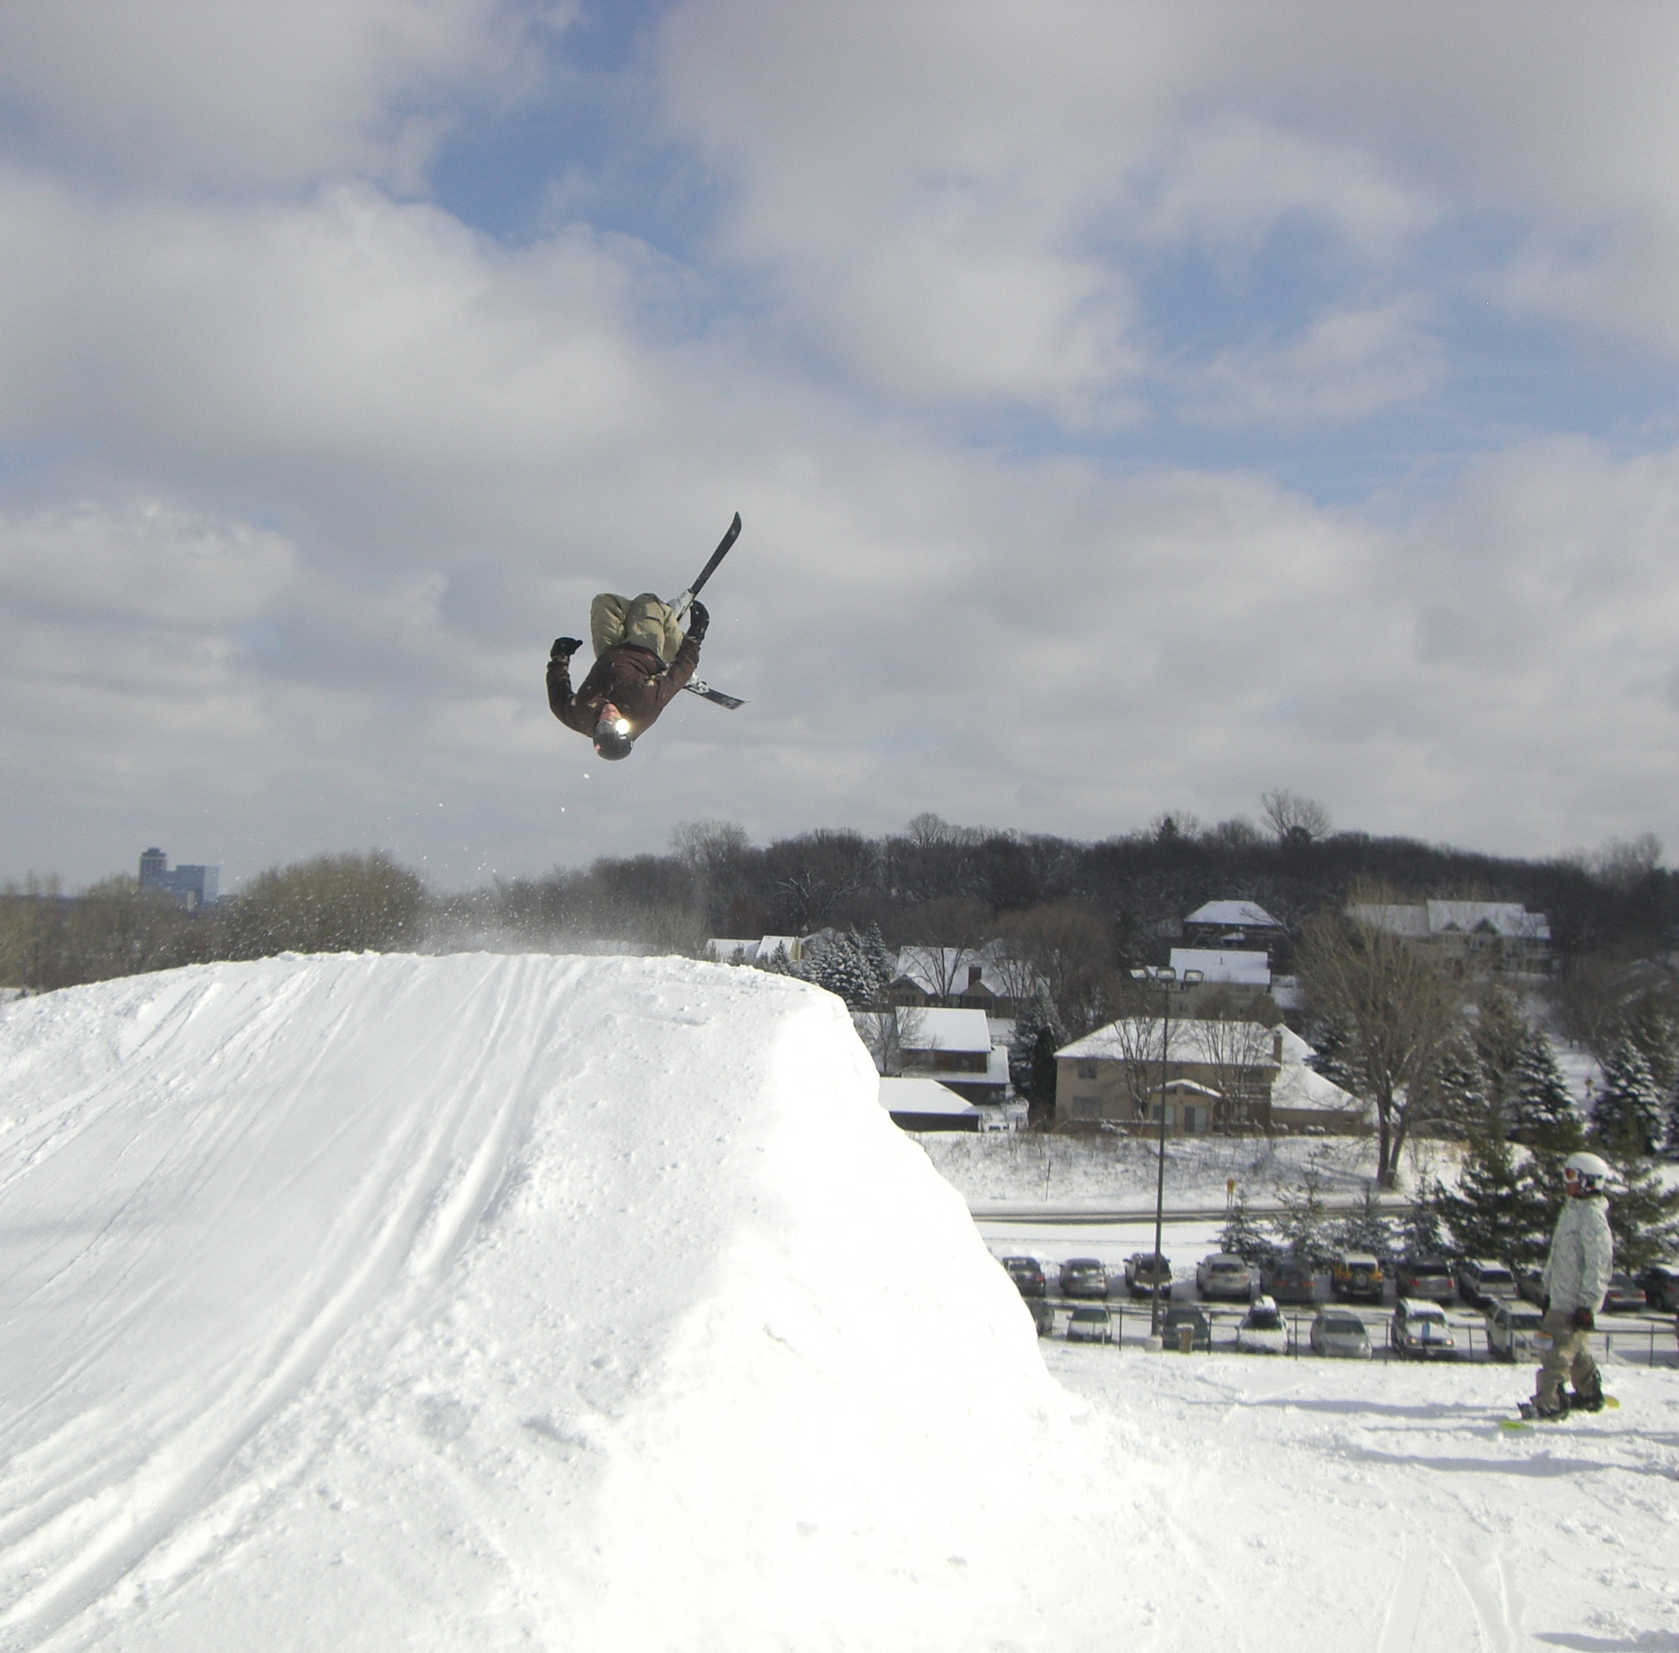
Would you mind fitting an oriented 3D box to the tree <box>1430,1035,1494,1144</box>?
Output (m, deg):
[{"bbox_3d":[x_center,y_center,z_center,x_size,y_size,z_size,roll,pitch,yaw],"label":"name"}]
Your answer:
[{"bbox_3d":[47.596,20.210,185.000,5.270,8.430,5.270,2,-2,0],"label":"tree"}]

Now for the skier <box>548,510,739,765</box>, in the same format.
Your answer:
[{"bbox_3d":[-1.213,-1.270,16.000,1.250,1.620,1.200,13,-3,1],"label":"skier"}]

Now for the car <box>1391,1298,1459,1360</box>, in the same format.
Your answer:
[{"bbox_3d":[20.914,17.869,86.812,1.820,1.680,4.500,1,-2,5],"label":"car"}]

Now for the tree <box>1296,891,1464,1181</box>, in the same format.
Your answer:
[{"bbox_3d":[31.797,12.291,140.703,9.600,17.300,9.200,1,-2,0],"label":"tree"}]

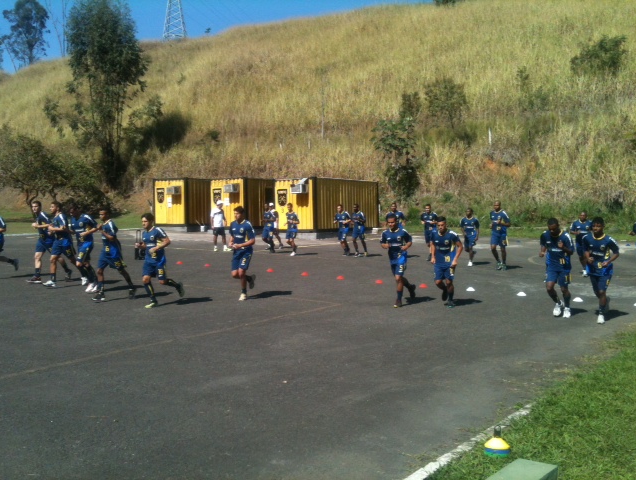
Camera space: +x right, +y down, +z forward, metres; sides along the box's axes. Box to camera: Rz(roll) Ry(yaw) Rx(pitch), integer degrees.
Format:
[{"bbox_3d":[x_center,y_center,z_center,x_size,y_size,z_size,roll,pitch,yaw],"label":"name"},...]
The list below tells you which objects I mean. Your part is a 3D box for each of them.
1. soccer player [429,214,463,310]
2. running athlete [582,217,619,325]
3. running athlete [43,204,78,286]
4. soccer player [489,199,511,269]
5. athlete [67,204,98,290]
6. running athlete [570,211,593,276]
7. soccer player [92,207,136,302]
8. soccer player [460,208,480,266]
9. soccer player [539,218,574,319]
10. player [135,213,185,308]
[{"bbox_3d":[2.405,0.419,12.113,0.600,1.692,0.500,3,4,23],"label":"soccer player"},{"bbox_3d":[4.695,0.507,10.756,0.620,1.767,0.680,3,5,38],"label":"running athlete"},{"bbox_3d":[-5.524,0.081,13.937,0.550,1.812,0.720,4,6,44],"label":"running athlete"},{"bbox_3d":[4.914,-0.117,17.472,0.570,1.873,0.480,3,5,31],"label":"soccer player"},{"bbox_3d":[-4.690,0.141,12.997,0.600,1.777,0.600,3,4,25],"label":"athlete"},{"bbox_3d":[7.013,0.121,17.189,0.580,1.727,0.500,3,4,25],"label":"running athlete"},{"bbox_3d":[-3.922,0.288,12.410,0.570,1.774,0.800,4,5,42],"label":"soccer player"},{"bbox_3d":[4.614,-0.076,19.579,0.580,1.751,0.620,2,4,22],"label":"soccer player"},{"bbox_3d":[4.109,0.488,11.173,0.600,1.709,0.500,3,5,30],"label":"soccer player"},{"bbox_3d":[-2.829,0.373,11.550,0.620,1.684,0.850,3,4,27],"label":"player"}]

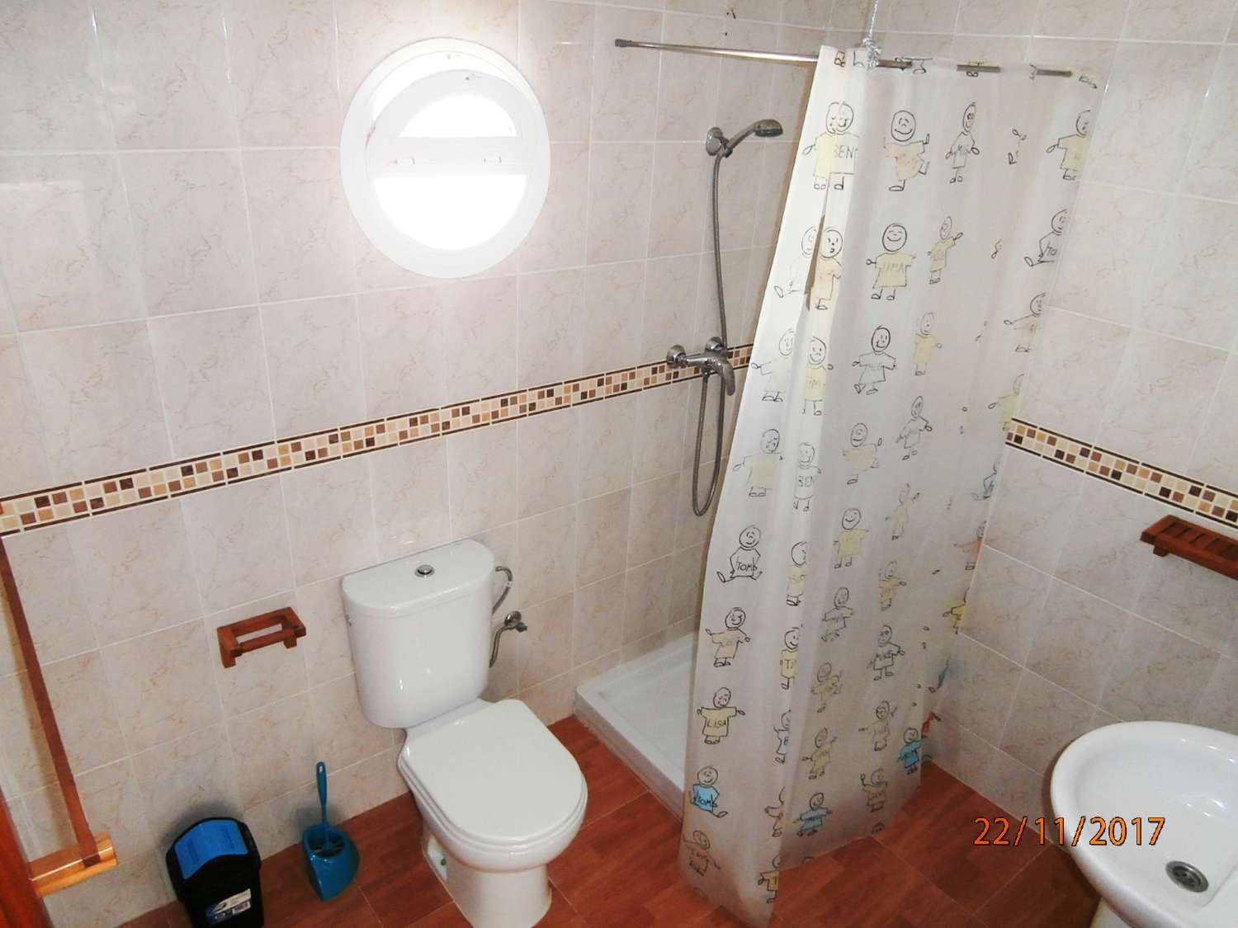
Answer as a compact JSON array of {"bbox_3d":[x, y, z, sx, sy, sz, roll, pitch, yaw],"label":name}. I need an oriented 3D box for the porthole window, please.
[{"bbox_3d":[-0.336,-0.636,1.829,0.492,0.492,0.100,-16,31,-35],"label":"porthole window"}]

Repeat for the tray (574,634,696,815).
[{"bbox_3d":[0.419,0.826,2.734,0.799,0.105,0.800,-16,31,-35],"label":"tray"}]

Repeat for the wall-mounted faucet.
[{"bbox_3d":[0.272,-0.275,2.478,0.225,0.130,0.168,-16,31,-35],"label":"wall-mounted faucet"}]

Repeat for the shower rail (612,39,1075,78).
[{"bbox_3d":[0.508,-0.920,1.955,0.762,0.043,0.713,-16,31,-35],"label":"shower rail"}]

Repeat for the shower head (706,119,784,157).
[{"bbox_3d":[0.317,-0.827,2.176,0.080,0.110,0.238,-16,31,-35],"label":"shower head"}]

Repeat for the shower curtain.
[{"bbox_3d":[0.626,0.110,2.048,0.932,1.977,0.330,-16,31,-35],"label":"shower curtain"}]

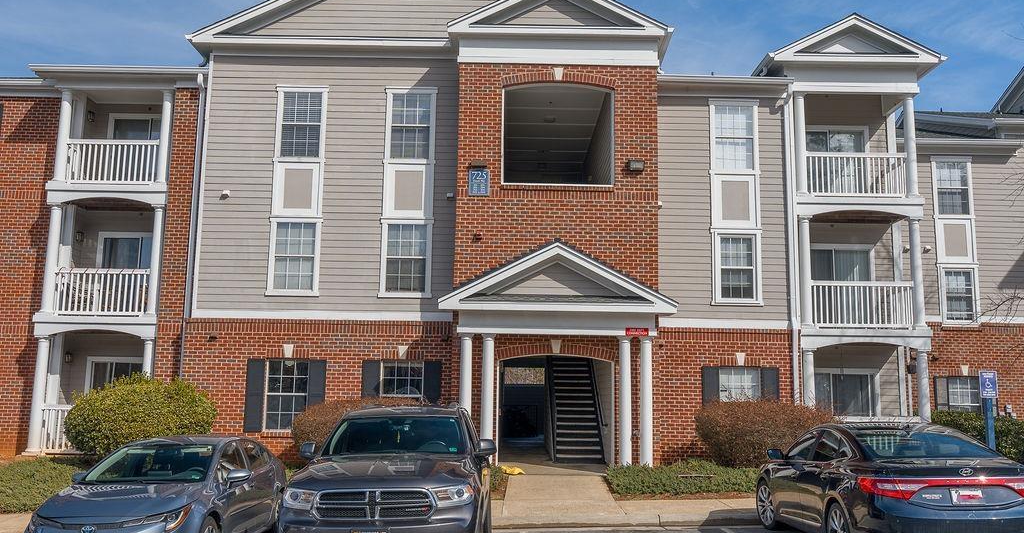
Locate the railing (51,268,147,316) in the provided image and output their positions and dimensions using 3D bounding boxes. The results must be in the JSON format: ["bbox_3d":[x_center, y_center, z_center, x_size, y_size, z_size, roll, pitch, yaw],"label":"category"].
[{"bbox_3d":[-9.202,0.658,20.114,2.200,1.080,1.400,1,-9,0],"label":"railing"}]

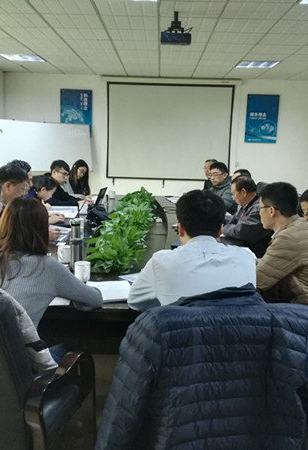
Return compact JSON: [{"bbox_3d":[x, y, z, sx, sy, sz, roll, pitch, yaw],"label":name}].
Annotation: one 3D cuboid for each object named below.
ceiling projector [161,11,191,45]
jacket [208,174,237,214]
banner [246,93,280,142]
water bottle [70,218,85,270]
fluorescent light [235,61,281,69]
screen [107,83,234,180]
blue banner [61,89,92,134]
[{"bbox_3d":[0.210,-1.878,4.609,0.290,0.300,0.260,2,10,1],"label":"ceiling projector"},{"bbox_3d":[0.797,-0.210,5.249,0.520,0.620,0.520,-4,11,-32],"label":"jacket"},{"bbox_3d":[2.048,-1.992,9.151,0.600,0.890,0.030,2,10,0],"label":"banner"},{"bbox_3d":[-0.473,0.112,2.997,0.080,0.290,0.080,2,10,0],"label":"water bottle"},{"bbox_3d":[1.599,-2.490,7.509,0.600,0.070,0.600,2,10,1],"label":"fluorescent light"},{"bbox_3d":[0.296,-1.737,9.135,2.360,1.780,0.050,2,10,0],"label":"screen"},{"bbox_3d":[-1.512,-2.144,9.314,0.600,0.890,0.020,2,10,1],"label":"blue banner"}]

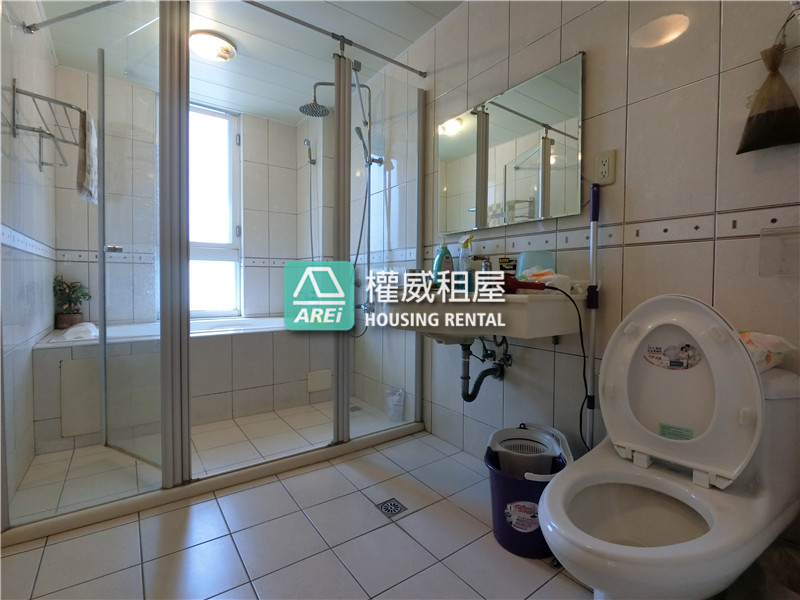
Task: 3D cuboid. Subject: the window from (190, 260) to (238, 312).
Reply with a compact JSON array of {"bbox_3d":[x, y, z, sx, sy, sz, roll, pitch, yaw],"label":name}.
[{"bbox_3d":[-1.557,-0.106,2.929,0.520,0.420,0.050,-1,2,-36],"label":"window"}]

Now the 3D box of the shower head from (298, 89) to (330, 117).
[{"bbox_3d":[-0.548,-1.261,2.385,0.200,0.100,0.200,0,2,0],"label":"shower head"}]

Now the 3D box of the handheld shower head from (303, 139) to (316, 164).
[{"bbox_3d":[-0.729,-1.194,2.980,0.090,0.200,0.065,0,2,-36],"label":"handheld shower head"}]

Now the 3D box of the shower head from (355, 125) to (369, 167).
[{"bbox_3d":[-0.245,-1.012,2.417,0.055,0.235,0.070,-25,16,-32],"label":"shower head"}]

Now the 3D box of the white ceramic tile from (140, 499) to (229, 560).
[{"bbox_3d":[-0.756,0.801,1.296,0.248,0.010,0.248,0,2,-36],"label":"white ceramic tile"}]

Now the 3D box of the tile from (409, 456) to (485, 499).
[{"bbox_3d":[0.213,0.782,1.640,0.254,0.010,0.250,-1,2,-36],"label":"tile"}]

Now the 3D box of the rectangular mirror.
[{"bbox_3d":[0.446,-0.639,1.711,0.020,0.603,0.800,-1,2,-36],"label":"rectangular mirror"}]

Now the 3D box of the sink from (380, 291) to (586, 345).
[{"bbox_3d":[0.305,0.076,1.637,0.396,0.244,0.827,-2,3,-36],"label":"sink"}]

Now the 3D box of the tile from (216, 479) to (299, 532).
[{"bbox_3d":[-0.551,0.800,1.440,0.248,0.010,0.248,0,2,-36],"label":"tile"}]

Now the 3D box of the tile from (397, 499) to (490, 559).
[{"bbox_3d":[0.155,0.813,1.320,0.248,0.010,0.248,0,2,-36],"label":"tile"}]

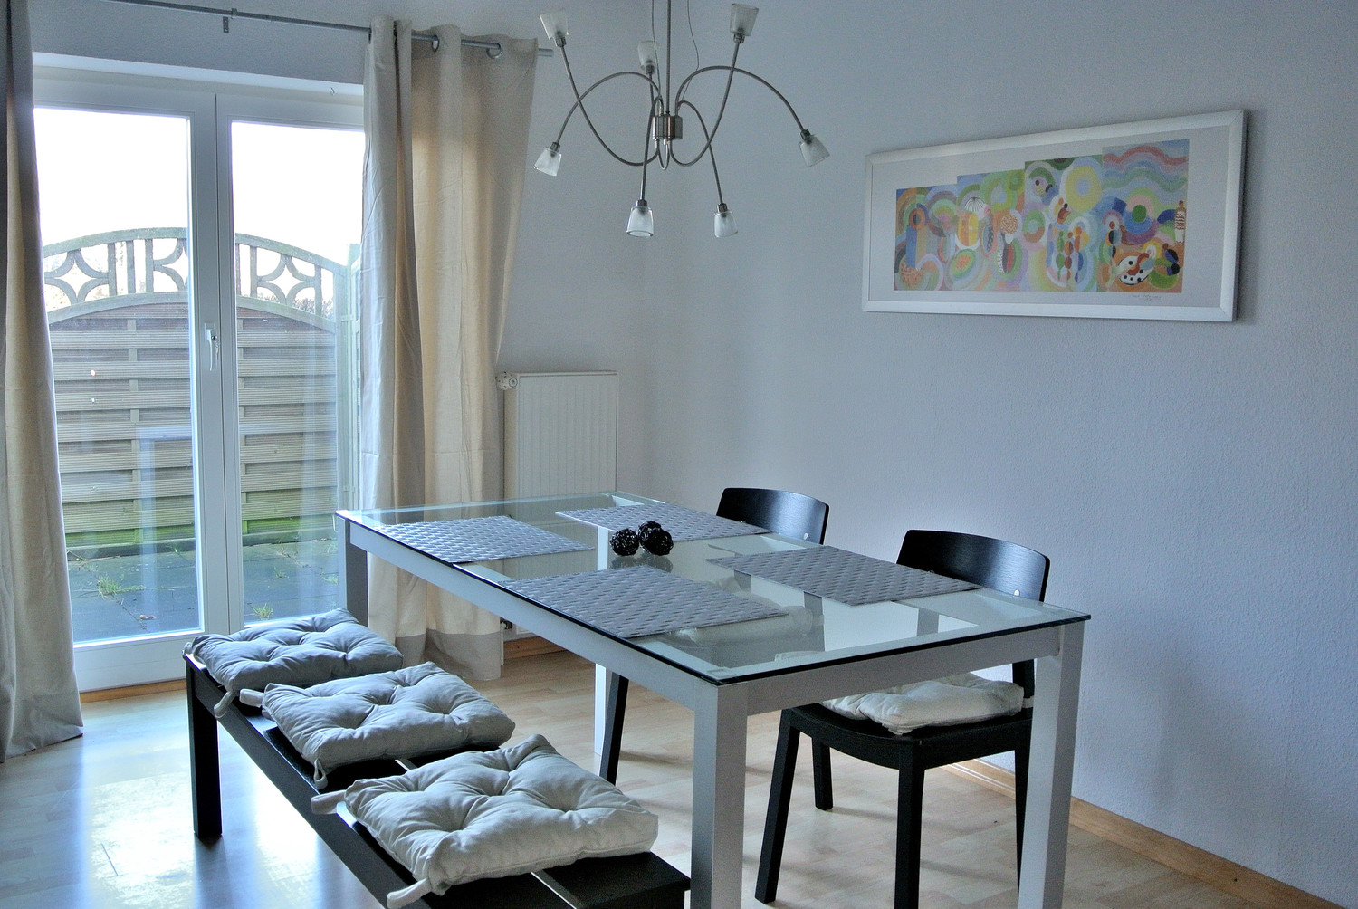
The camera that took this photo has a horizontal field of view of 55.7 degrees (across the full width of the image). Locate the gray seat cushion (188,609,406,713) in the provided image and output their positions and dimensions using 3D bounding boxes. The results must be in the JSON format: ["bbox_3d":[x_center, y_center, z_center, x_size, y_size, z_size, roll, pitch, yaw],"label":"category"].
[{"bbox_3d":[-0.881,0.451,2.940,0.365,0.075,0.390,-4,8,-33],"label":"gray seat cushion"}]

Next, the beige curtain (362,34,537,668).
[{"bbox_3d":[-0.738,-0.300,4.246,0.560,2.135,0.175,-4,8,-33],"label":"beige curtain"}]

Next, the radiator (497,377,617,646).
[{"bbox_3d":[-0.416,0.163,4.539,0.400,0.907,0.104,-4,8,-33],"label":"radiator"}]

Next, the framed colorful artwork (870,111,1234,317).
[{"bbox_3d":[0.886,-0.579,3.266,0.030,0.450,1.198,-4,8,-33],"label":"framed colorful artwork"}]

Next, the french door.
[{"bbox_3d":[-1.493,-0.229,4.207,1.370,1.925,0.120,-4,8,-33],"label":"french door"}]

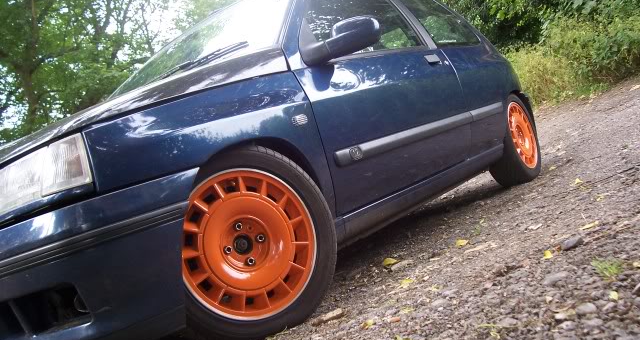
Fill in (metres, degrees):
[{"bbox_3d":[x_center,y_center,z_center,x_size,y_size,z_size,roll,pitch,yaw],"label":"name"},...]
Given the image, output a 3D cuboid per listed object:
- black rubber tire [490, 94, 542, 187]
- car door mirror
[{"bbox_3d":[1.147,-0.184,3.787,0.200,0.565,0.565,-20,-2,35],"label":"black rubber tire"},{"bbox_3d":[0.062,-0.440,2.139,0.235,0.130,0.140,-20,-2,35],"label":"car door mirror"}]

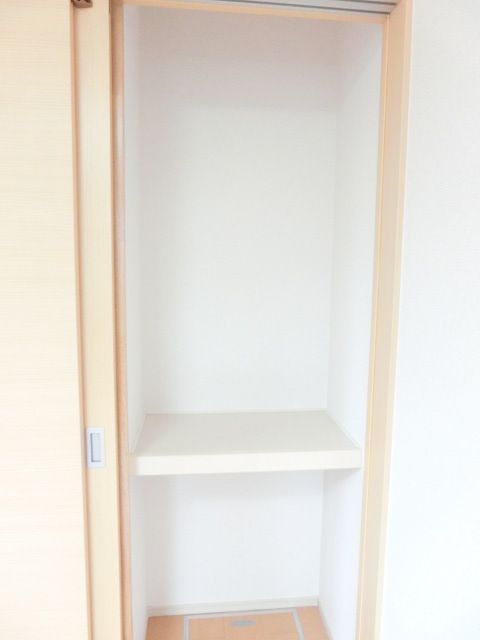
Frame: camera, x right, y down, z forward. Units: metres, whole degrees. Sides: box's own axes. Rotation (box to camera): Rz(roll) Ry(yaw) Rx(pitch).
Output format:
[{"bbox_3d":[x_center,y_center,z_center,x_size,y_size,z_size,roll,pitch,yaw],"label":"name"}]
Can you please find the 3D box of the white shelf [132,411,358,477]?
[{"bbox_3d":[0.010,0.416,1.551,0.710,0.061,0.390,0,6,-6],"label":"white shelf"}]

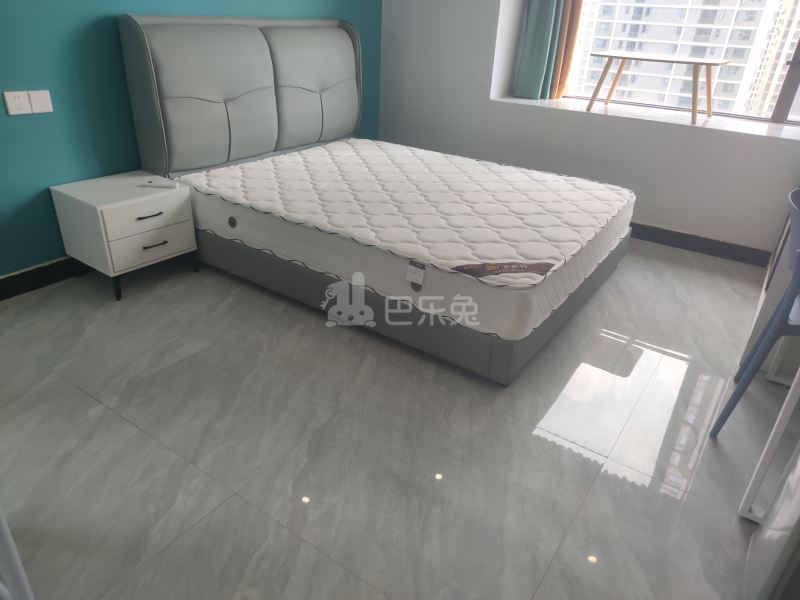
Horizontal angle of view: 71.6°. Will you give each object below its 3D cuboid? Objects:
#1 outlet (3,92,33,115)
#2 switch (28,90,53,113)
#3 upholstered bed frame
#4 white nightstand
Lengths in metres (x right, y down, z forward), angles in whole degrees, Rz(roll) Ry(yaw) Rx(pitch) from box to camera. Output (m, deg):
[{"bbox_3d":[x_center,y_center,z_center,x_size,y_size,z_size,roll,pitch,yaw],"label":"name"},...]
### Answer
[{"bbox_3d":[-1.593,-0.823,2.320,0.010,0.087,0.087,19,31,30],"label":"outlet"},{"bbox_3d":[-1.543,-0.851,2.384,0.010,0.087,0.086,19,31,30],"label":"switch"},{"bbox_3d":[0.012,-0.773,2.870,2.080,1.157,1.652,20,32,30],"label":"upholstered bed frame"},{"bbox_3d":[-1.296,-0.322,2.674,0.412,0.452,0.447,20,31,30],"label":"white nightstand"}]

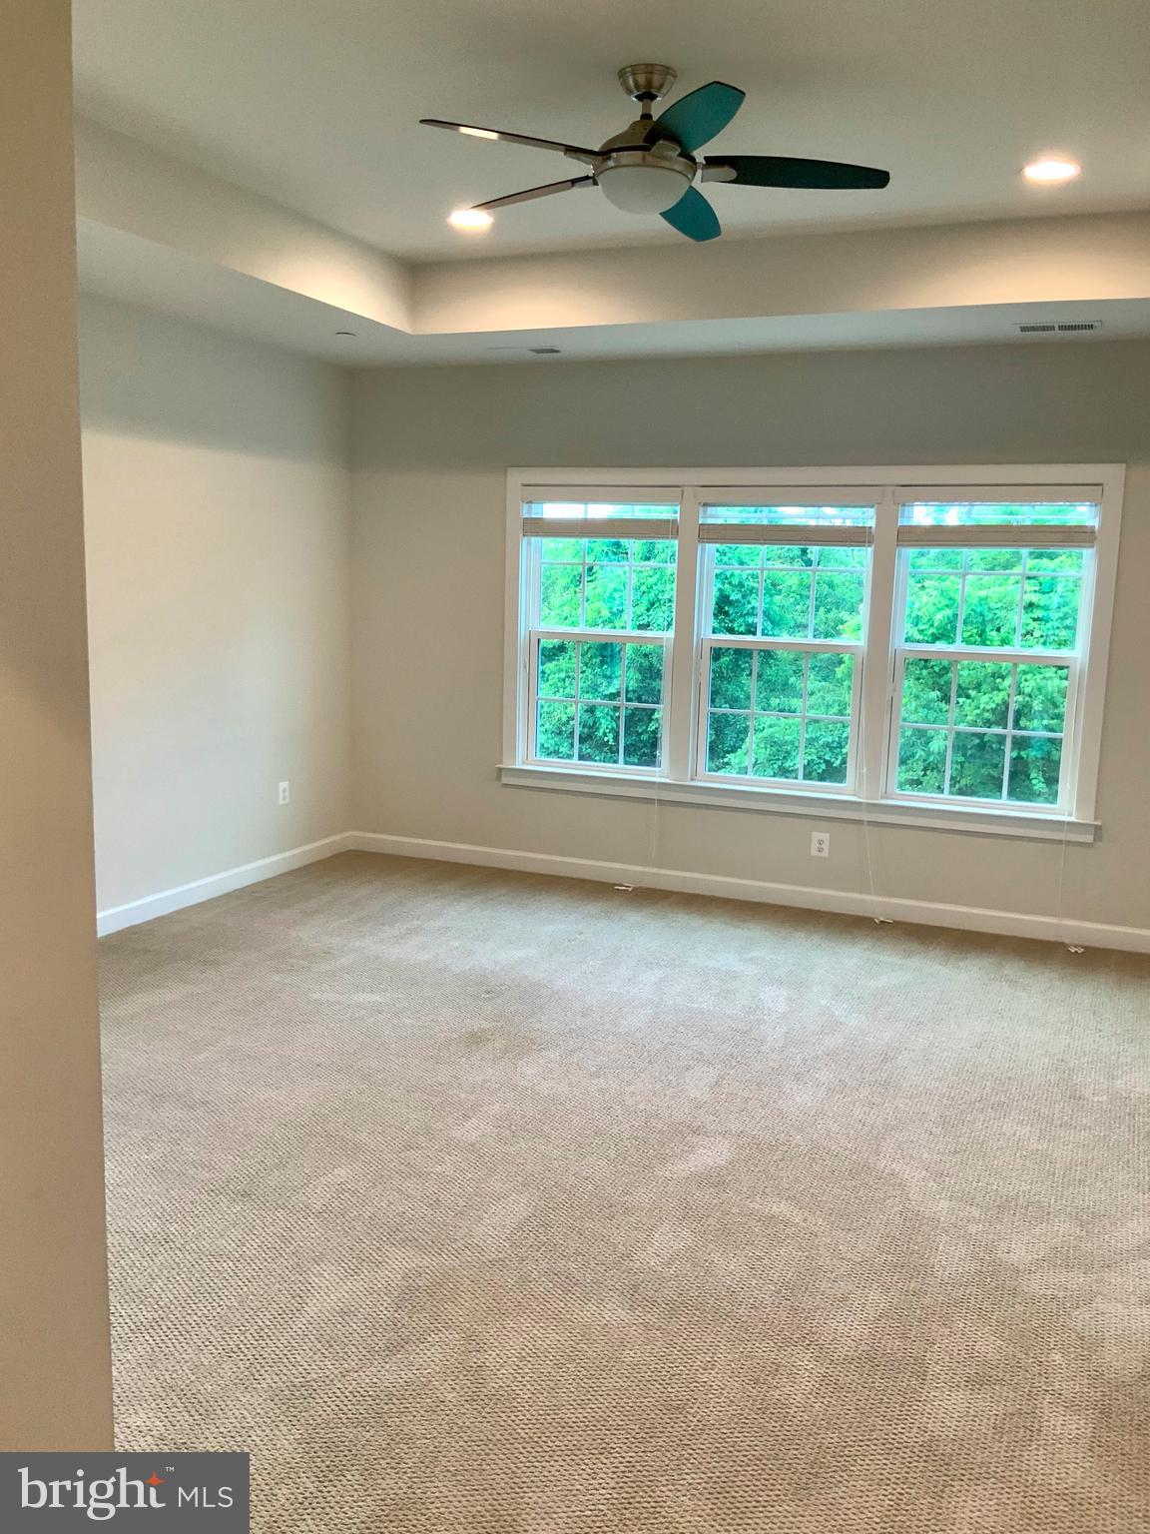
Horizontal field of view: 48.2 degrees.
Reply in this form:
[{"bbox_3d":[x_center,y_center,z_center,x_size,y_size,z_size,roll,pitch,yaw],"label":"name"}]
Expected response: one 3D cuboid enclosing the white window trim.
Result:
[{"bbox_3d":[1.015,-0.614,6.307,2.990,1.670,0.130,5,10,23],"label":"white window trim"}]

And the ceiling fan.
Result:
[{"bbox_3d":[0.194,-1.729,3.573,1.340,0.355,1.340,5,10,23],"label":"ceiling fan"}]

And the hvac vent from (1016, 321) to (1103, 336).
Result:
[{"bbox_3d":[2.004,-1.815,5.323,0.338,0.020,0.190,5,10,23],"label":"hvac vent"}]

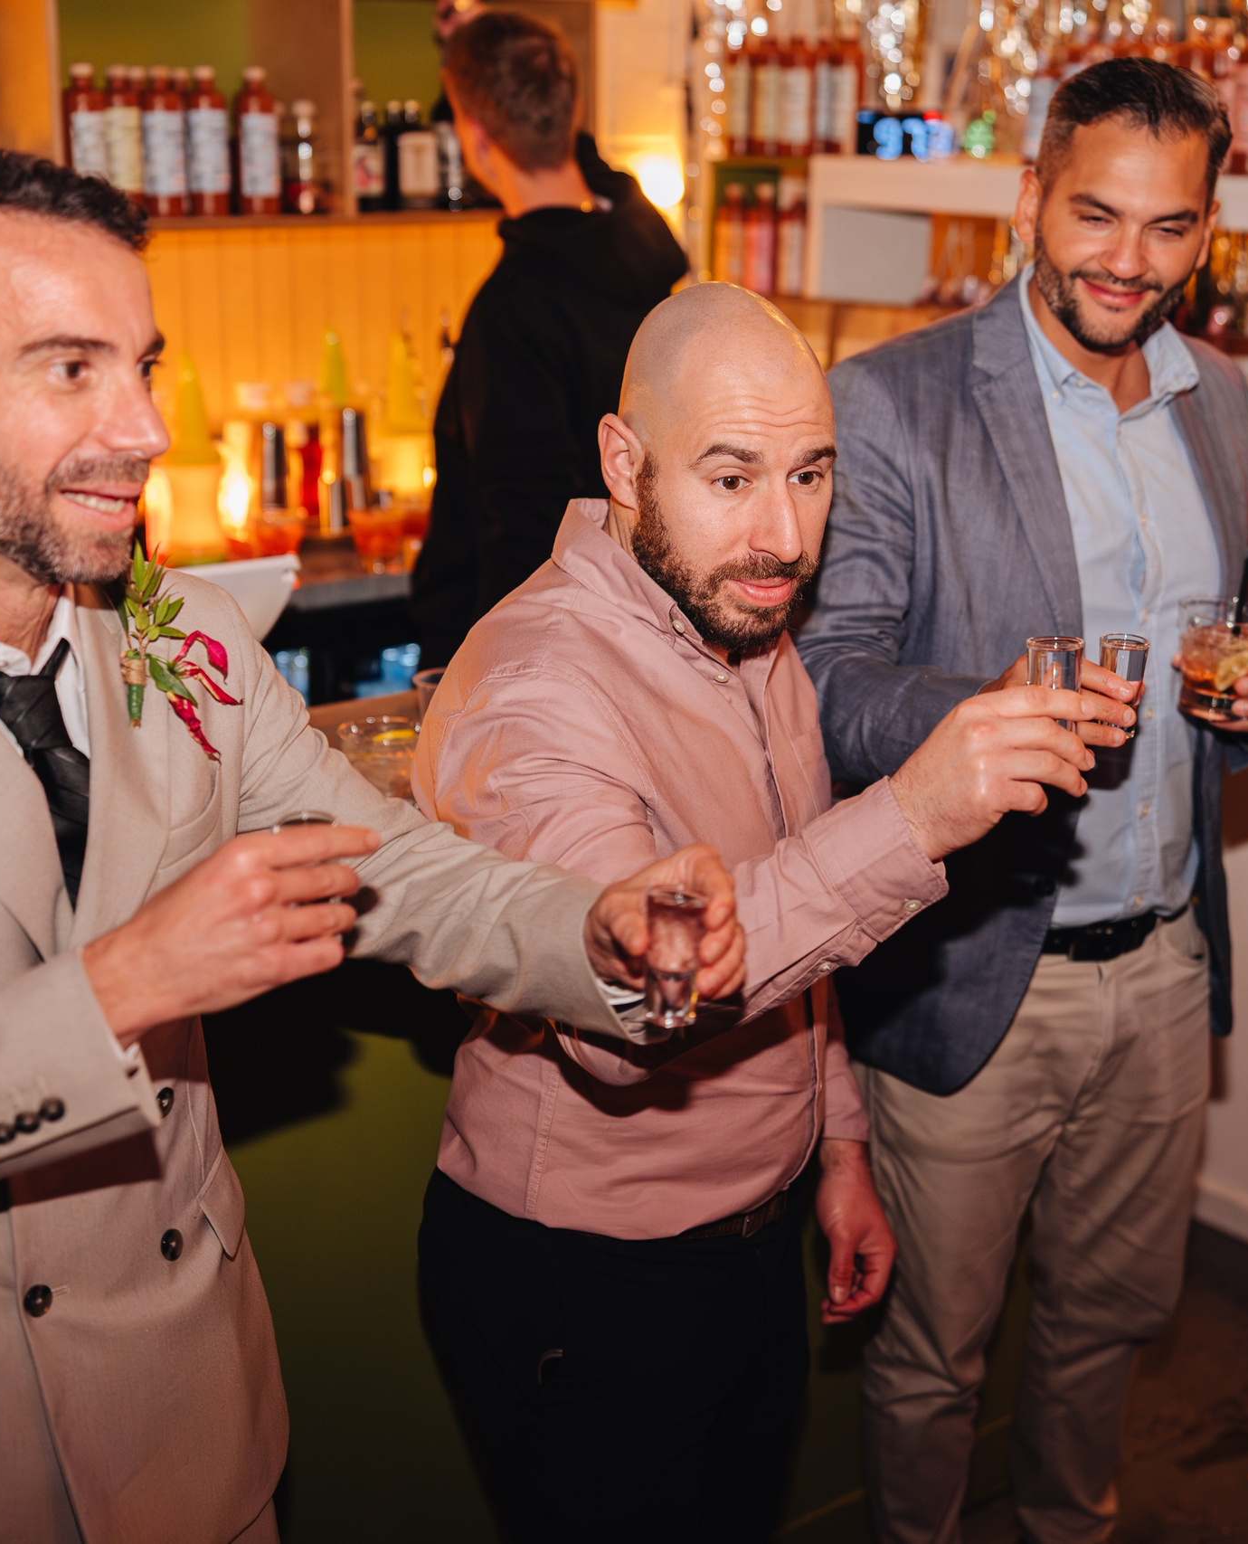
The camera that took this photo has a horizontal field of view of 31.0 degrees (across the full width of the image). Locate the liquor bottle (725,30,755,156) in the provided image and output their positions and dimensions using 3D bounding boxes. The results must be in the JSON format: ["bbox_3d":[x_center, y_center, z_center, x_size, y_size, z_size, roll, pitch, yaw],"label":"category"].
[{"bbox_3d":[0.224,-1.286,4.256,0.067,0.234,0.067,1,16,0],"label":"liquor bottle"}]

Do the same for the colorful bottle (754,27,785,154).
[{"bbox_3d":[0.274,-1.274,4.208,0.062,0.222,0.062,2,17,3],"label":"colorful bottle"}]

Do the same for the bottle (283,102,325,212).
[{"bbox_3d":[-0.535,-1.028,3.770,0.061,0.187,0.061,1,16,0],"label":"bottle"}]

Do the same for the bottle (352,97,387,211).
[{"bbox_3d":[-0.431,-1.049,3.817,0.056,0.184,0.056,1,17,0],"label":"bottle"}]

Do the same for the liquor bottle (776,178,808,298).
[{"bbox_3d":[0.325,-1.006,4.246,0.063,0.221,0.063,1,16,0],"label":"liquor bottle"}]

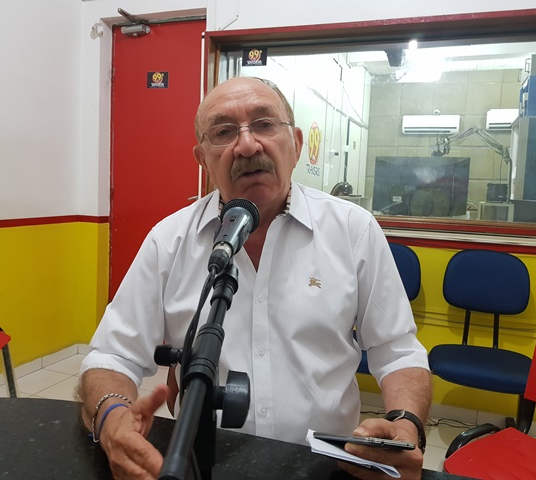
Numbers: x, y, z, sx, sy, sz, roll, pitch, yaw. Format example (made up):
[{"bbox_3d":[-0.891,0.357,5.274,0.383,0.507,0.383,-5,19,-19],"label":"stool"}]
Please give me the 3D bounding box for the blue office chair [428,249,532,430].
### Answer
[{"bbox_3d":[0.947,0.515,2.127,0.440,0.910,0.500,4,6,18],"label":"blue office chair"}]

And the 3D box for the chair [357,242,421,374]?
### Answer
[{"bbox_3d":[0.497,0.482,2.275,0.440,0.910,0.500,4,6,18],"label":"chair"}]

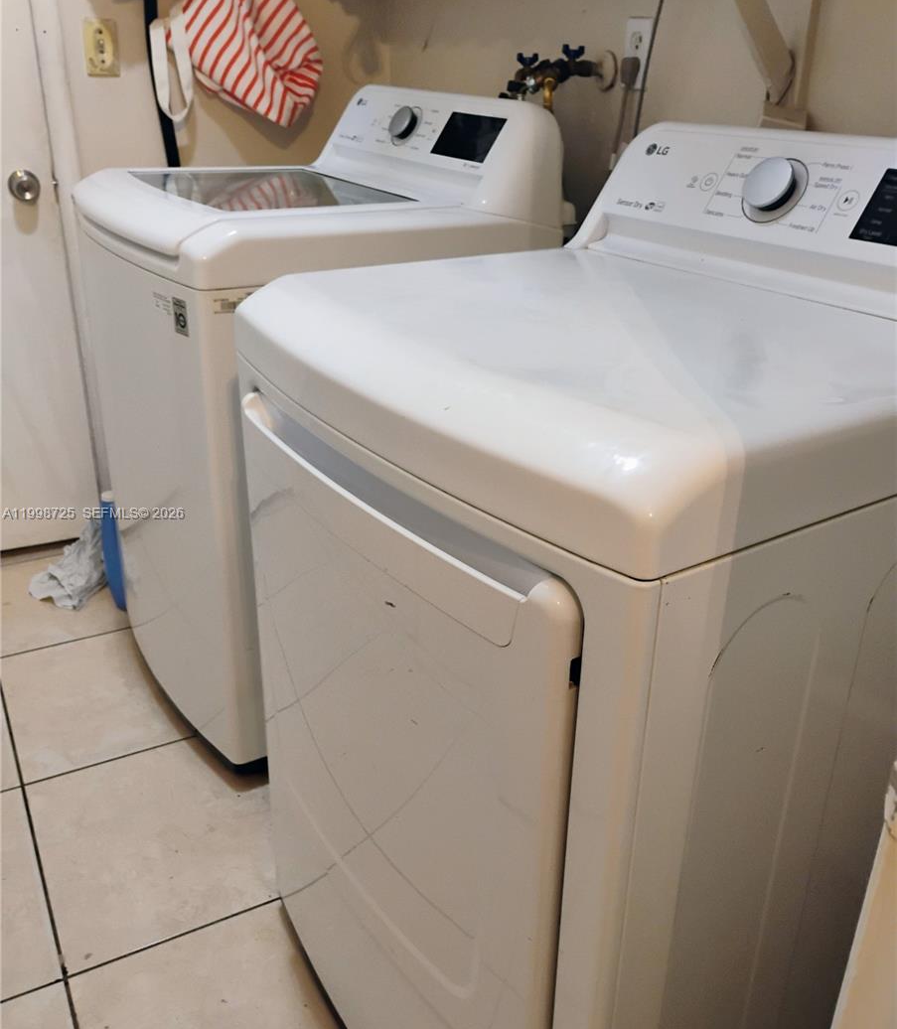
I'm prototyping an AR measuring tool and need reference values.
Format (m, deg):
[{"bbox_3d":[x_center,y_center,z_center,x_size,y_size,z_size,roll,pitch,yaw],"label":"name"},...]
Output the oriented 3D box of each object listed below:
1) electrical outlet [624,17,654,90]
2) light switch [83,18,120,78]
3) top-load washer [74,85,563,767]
[{"bbox_3d":[0.331,-0.811,1.700,0.010,0.115,0.071,-14,29,-29],"label":"electrical outlet"},{"bbox_3d":[-0.784,-1.053,2.180,0.071,0.115,0.010,-14,29,-29],"label":"light switch"},{"bbox_3d":[-0.279,-0.214,1.911,0.700,1.130,0.690,-14,29,-29],"label":"top-load washer"}]

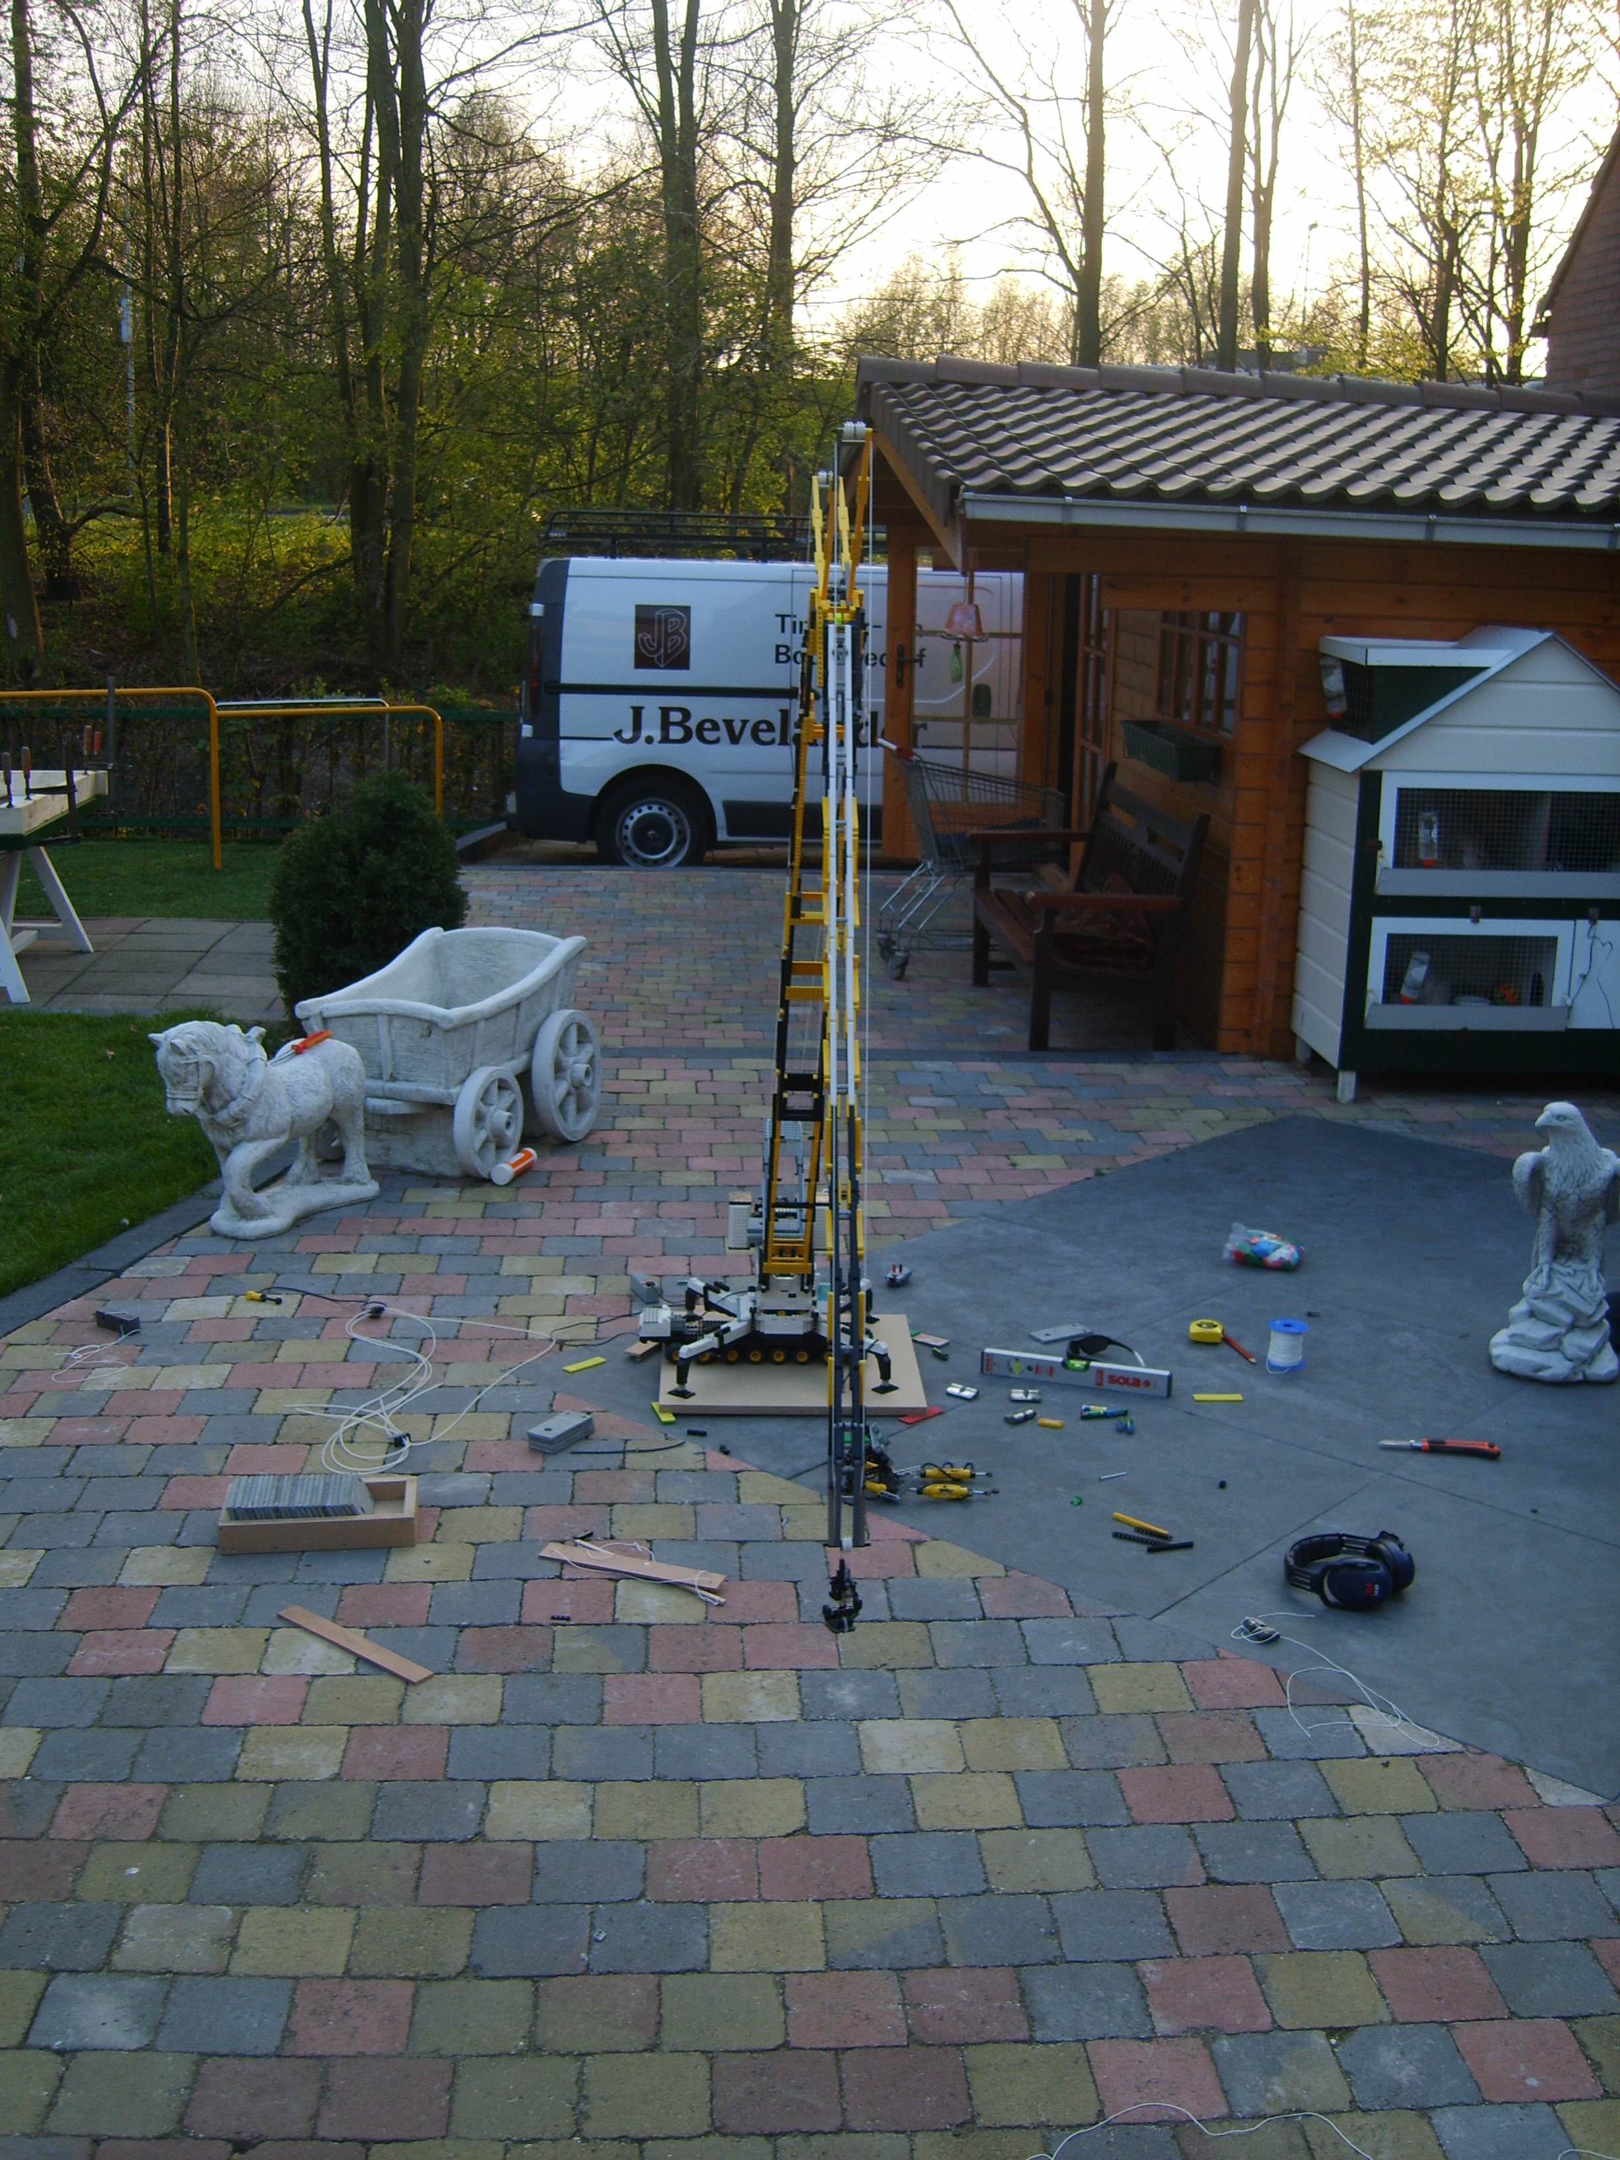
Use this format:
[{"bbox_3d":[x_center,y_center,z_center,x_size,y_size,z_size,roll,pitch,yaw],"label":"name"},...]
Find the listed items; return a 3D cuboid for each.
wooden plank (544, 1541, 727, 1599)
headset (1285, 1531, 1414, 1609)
[{"bbox_3d":[-0.298,0.830,3.705,0.335,0.020,0.048,6,16,19],"label":"wooden plank"},{"bbox_3d":[0.905,0.823,3.652,0.200,0.096,0.148,7,16,21],"label":"headset"}]

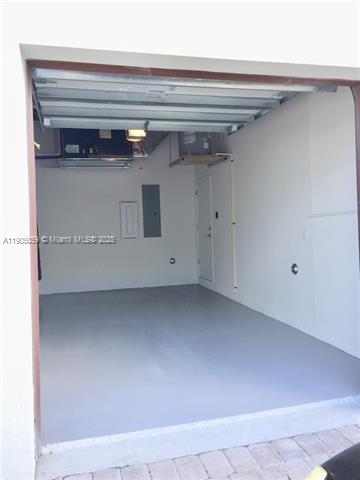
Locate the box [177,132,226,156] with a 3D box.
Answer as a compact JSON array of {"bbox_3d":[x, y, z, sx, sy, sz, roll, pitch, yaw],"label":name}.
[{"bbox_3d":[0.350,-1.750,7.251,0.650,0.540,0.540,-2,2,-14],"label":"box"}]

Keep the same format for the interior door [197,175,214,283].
[{"bbox_3d":[0.518,-0.208,8.388,0.070,2.050,0.900,-2,2,-14],"label":"interior door"}]

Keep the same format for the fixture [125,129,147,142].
[{"bbox_3d":[-0.625,-1.533,5.740,0.270,0.170,0.220,-2,2,-14],"label":"fixture"}]

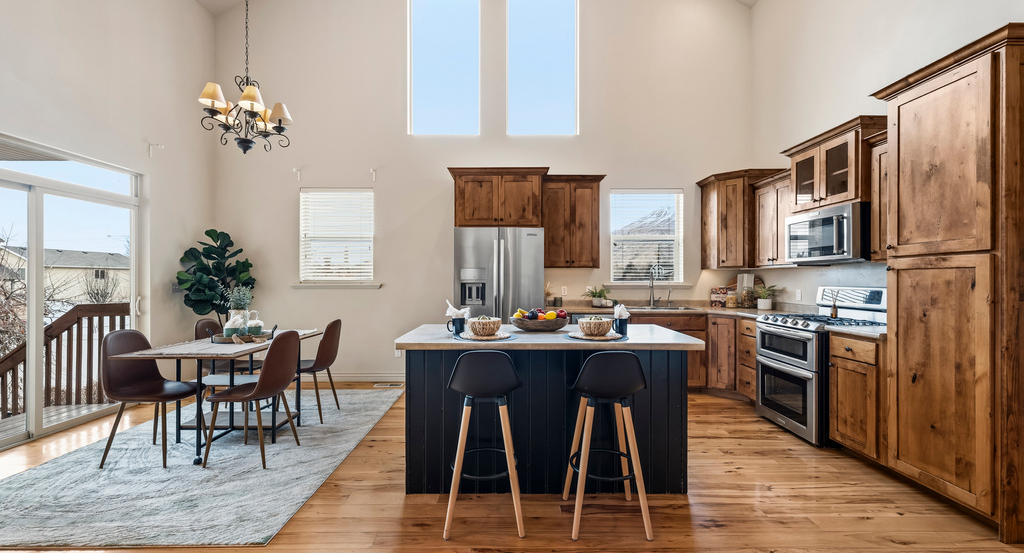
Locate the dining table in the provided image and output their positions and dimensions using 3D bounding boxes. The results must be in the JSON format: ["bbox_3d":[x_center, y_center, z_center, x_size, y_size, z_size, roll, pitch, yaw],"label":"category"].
[{"bbox_3d":[-2.318,0.926,3.330,0.850,0.750,1.240,0,0,0],"label":"dining table"}]

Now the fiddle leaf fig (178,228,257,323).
[{"bbox_3d":[-3.200,0.390,4.380,0.770,1.790,0.740,0,0,-1],"label":"fiddle leaf fig"}]

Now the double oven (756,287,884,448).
[{"bbox_3d":[2.581,0.703,3.342,0.710,1.200,0.760,0,0,0],"label":"double oven"}]

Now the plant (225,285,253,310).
[{"bbox_3d":[-2.360,0.185,3.440,0.240,0.210,0.220,0,0,-1],"label":"plant"}]

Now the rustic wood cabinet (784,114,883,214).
[{"bbox_3d":[2.763,-0.877,3.364,0.400,0.603,0.870,0,0,0],"label":"rustic wood cabinet"}]

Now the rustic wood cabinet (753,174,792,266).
[{"bbox_3d":[2.780,-0.540,4.020,0.370,0.910,0.560,0,0,0],"label":"rustic wood cabinet"}]

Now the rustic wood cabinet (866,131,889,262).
[{"bbox_3d":[2.760,-0.550,2.703,0.380,0.890,0.460,0,0,0],"label":"rustic wood cabinet"}]

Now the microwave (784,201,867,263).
[{"bbox_3d":[2.770,-0.345,3.390,0.390,0.418,0.750,0,0,0],"label":"microwave"}]

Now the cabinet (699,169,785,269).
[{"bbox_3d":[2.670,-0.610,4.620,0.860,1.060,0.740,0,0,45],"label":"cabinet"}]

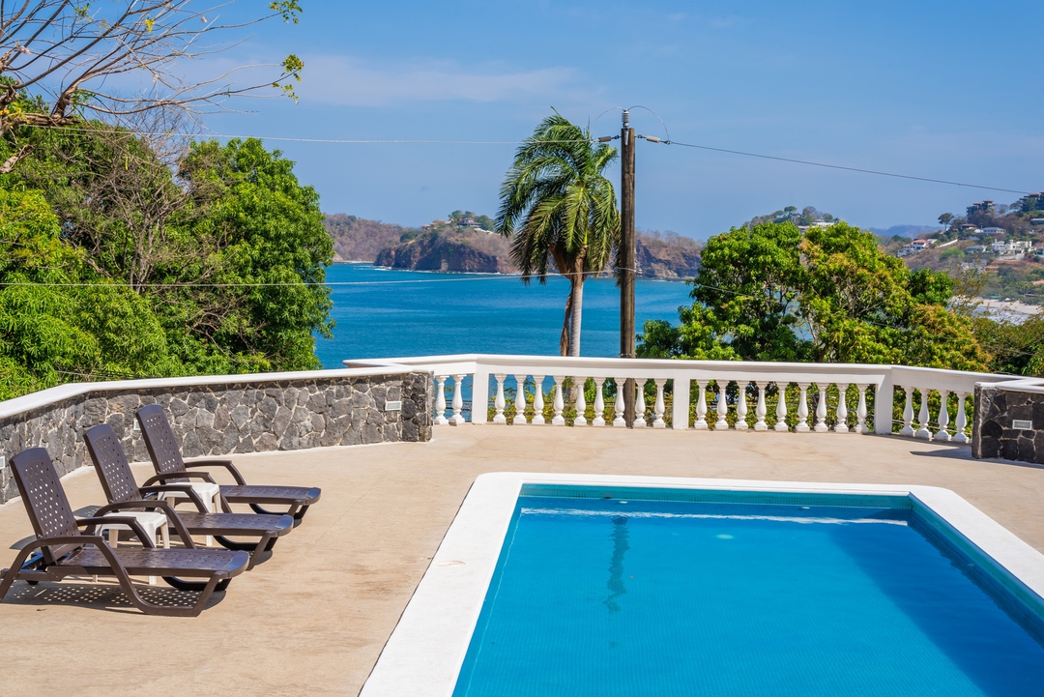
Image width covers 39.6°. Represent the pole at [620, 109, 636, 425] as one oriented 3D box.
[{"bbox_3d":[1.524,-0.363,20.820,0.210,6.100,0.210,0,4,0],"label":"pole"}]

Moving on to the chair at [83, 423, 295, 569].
[{"bbox_3d":[-2.526,1.101,11.020,1.641,0.985,0.706,2,4,3],"label":"chair"}]

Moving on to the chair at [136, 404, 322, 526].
[{"bbox_3d":[-2.503,1.004,12.362,1.641,0.985,0.706,2,4,6],"label":"chair"}]

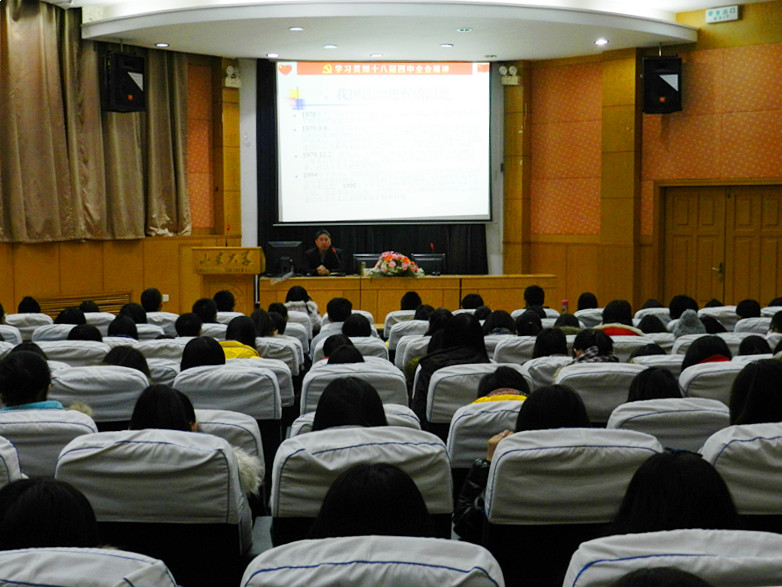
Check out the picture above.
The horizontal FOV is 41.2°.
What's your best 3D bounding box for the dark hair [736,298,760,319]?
[{"bbox_3d":[2.886,0.149,8.398,0.195,0.210,0.210,0,4,-3],"label":"dark hair"}]

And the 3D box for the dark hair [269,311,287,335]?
[{"bbox_3d":[-0.846,0.263,7.760,0.190,0.250,0.220,0,5,-2],"label":"dark hair"}]

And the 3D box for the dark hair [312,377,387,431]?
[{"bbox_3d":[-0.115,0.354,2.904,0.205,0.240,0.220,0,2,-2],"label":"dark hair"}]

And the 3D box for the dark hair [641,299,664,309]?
[{"bbox_3d":[2.413,0.165,9.559,0.190,0.220,0.210,0,3,-3],"label":"dark hair"}]

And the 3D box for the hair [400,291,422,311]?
[{"bbox_3d":[0.191,0.111,9.710,0.195,0.250,0.220,0,5,-3],"label":"hair"}]

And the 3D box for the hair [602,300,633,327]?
[{"bbox_3d":[1.462,0.153,6.714,0.185,0.210,0.210,0,3,-3],"label":"hair"}]

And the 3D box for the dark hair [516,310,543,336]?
[{"bbox_3d":[0.884,0.231,6.688,0.175,0.230,0.210,0,3,-3],"label":"dark hair"}]

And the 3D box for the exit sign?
[{"bbox_3d":[3.385,-2.847,10.600,0.350,0.145,0.040,3,5,38],"label":"exit sign"}]

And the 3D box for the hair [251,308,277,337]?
[{"bbox_3d":[-0.809,0.221,6.609,0.175,0.240,0.210,0,3,-3],"label":"hair"}]

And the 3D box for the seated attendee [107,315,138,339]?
[{"bbox_3d":[-1.978,0.754,7.804,0.460,1.200,0.650,0,3,-3],"label":"seated attendee"}]

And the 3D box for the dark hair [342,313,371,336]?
[{"bbox_3d":[-0.245,0.269,7.407,0.200,0.240,0.220,0,3,-3],"label":"dark hair"}]

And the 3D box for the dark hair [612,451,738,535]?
[{"bbox_3d":[0.542,0.426,1.984,0.235,0.250,0.230,0,2,-3],"label":"dark hair"}]

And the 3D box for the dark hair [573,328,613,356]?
[{"bbox_3d":[0.935,0.295,4.860,0.200,0.250,0.220,-1,5,-10],"label":"dark hair"}]

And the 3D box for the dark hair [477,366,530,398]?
[{"bbox_3d":[0.423,0.380,3.926,0.200,0.210,0.220,0,3,-3],"label":"dark hair"}]

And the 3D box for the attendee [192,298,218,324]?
[{"bbox_3d":[-1.561,0.637,8.948,0.480,1.200,0.700,0,5,-2],"label":"attendee"}]

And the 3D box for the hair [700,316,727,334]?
[{"bbox_3d":[2.294,0.271,7.469,0.220,0.220,0.210,0,4,-3],"label":"hair"}]

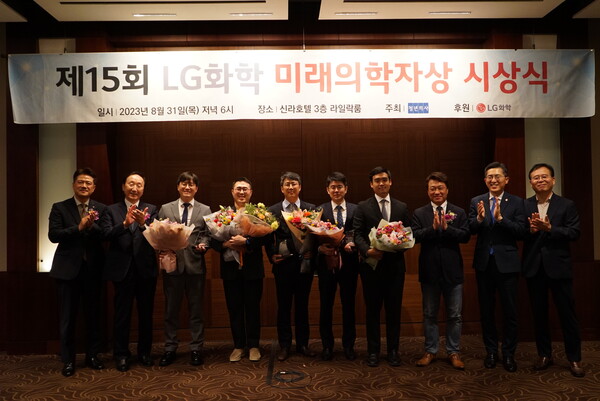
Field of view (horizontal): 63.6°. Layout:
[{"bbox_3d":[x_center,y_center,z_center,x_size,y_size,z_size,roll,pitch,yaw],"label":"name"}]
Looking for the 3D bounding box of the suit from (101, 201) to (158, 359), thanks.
[{"bbox_3d":[-1.537,0.704,4.359,0.521,1.431,0.420,0,-2,-23],"label":"suit"}]

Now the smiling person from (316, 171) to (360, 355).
[{"bbox_3d":[0.349,0.598,4.557,0.460,1.732,0.380,-1,-1,3],"label":"smiling person"}]

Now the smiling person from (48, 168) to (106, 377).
[{"bbox_3d":[-1.931,0.583,4.218,0.530,1.775,0.420,0,-1,-26],"label":"smiling person"}]

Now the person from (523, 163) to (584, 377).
[{"bbox_3d":[2.113,0.529,4.047,0.540,1.750,0.440,-2,-1,30],"label":"person"}]

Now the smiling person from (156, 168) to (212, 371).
[{"bbox_3d":[-1.066,0.610,4.463,0.510,1.744,0.420,-1,-1,-5],"label":"smiling person"}]

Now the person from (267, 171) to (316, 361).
[{"bbox_3d":[-0.079,0.575,4.507,0.510,1.745,0.420,-1,-1,-5],"label":"person"}]

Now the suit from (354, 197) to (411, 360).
[{"bbox_3d":[0.726,0.634,4.306,0.530,1.395,0.350,-1,-1,4],"label":"suit"}]

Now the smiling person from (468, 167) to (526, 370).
[{"bbox_3d":[1.703,0.547,4.172,0.508,1.781,0.460,-1,-2,22],"label":"smiling person"}]

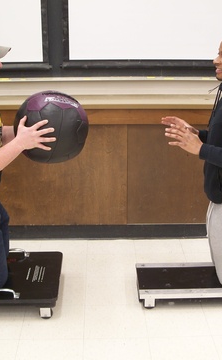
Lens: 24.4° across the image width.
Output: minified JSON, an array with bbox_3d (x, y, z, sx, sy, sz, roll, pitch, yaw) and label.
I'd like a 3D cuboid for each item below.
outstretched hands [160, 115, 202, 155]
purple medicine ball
[{"bbox_3d":[0.344,-0.215,2.545,0.190,0.160,0.250,-1,18,-1],"label":"outstretched hands"},{"bbox_3d":[-0.293,-0.263,2.534,0.370,0.365,0.370,-1,18,-1],"label":"purple medicine ball"}]

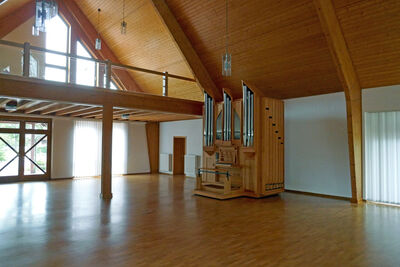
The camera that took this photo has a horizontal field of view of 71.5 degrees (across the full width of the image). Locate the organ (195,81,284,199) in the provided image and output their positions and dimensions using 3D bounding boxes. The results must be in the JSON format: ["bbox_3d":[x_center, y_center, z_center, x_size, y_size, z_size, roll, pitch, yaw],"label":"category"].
[{"bbox_3d":[1.155,0.154,9.889,2.818,3.815,2.573,2,-2,-42],"label":"organ"}]

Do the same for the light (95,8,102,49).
[{"bbox_3d":[-4.451,-4.547,12.237,0.245,1.785,0.245,2,-2,-42],"label":"light"}]

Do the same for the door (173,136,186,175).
[{"bbox_3d":[-1.055,1.177,14.452,0.105,2.030,1.085,2,-2,-42],"label":"door"}]

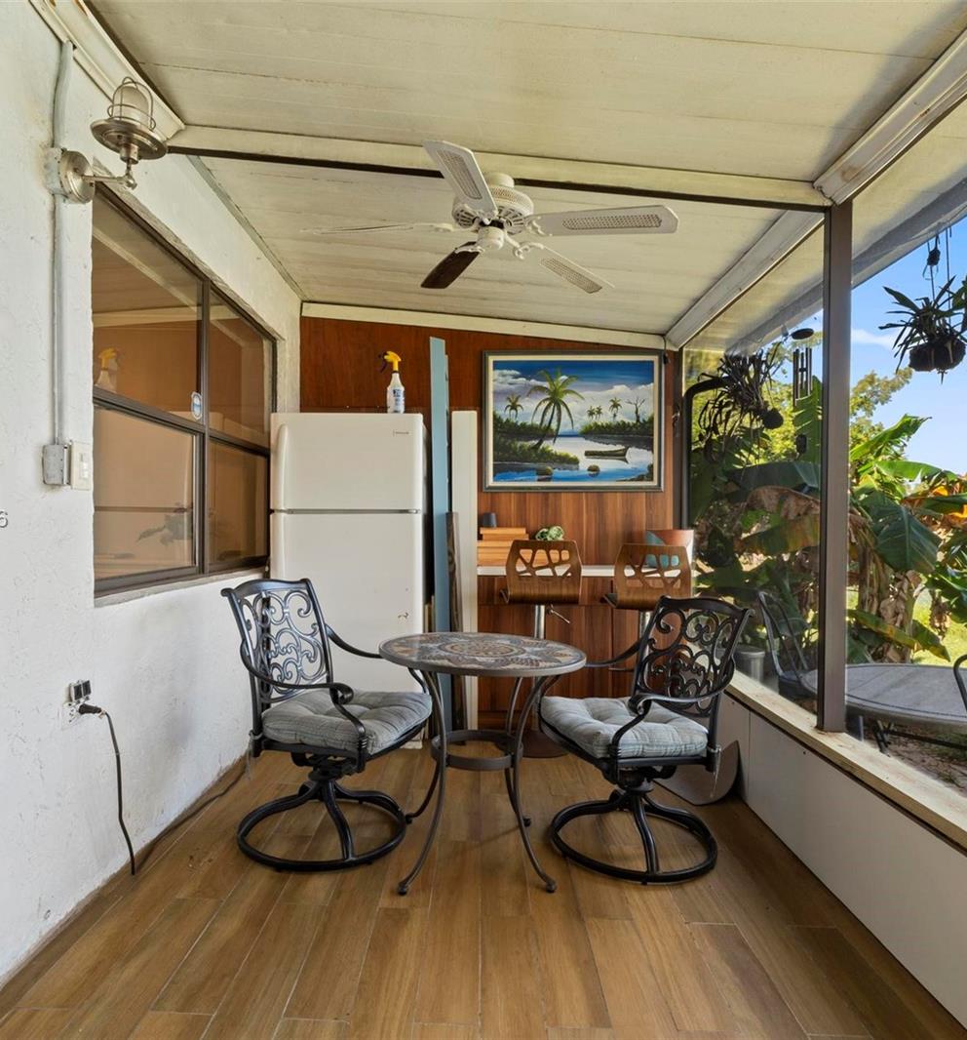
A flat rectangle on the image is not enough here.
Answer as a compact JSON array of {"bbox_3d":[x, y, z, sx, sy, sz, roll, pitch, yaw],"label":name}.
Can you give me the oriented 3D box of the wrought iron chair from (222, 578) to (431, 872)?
[{"bbox_3d":[-0.572,0.693,2.424,0.620,0.920,0.610,0,-1,17],"label":"wrought iron chair"}]

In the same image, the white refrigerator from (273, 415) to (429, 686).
[{"bbox_3d":[-0.680,0.319,3.597,0.765,1.690,0.730,0,-1,0],"label":"white refrigerator"}]

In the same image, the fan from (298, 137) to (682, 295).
[{"bbox_3d":[0.040,-1.132,2.451,1.280,0.300,1.280,0,-1,0],"label":"fan"}]

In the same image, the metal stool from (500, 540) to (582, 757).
[{"bbox_3d":[0.293,0.631,3.334,0.390,1.060,0.430,0,-1,0],"label":"metal stool"}]

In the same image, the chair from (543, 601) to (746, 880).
[{"bbox_3d":[0.550,0.697,2.356,0.620,0.910,0.610,0,-1,-18],"label":"chair"}]

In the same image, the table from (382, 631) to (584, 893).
[{"bbox_3d":[-0.010,0.794,2.218,0.705,0.715,0.705,0,-1,0],"label":"table"}]

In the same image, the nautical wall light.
[{"bbox_3d":[-0.940,-0.974,1.684,0.265,0.330,0.200,0,-1,0],"label":"nautical wall light"}]

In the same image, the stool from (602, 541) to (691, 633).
[{"bbox_3d":[0.820,0.641,3.264,0.390,1.040,0.430,0,-1,0],"label":"stool"}]

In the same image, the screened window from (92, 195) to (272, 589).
[{"bbox_3d":[-1.180,-0.384,2.764,0.080,1.245,1.820,0,-1,0],"label":"screened window"}]

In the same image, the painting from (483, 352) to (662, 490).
[{"bbox_3d":[0.546,-0.602,3.966,1.090,0.838,0.040,0,-1,0],"label":"painting"}]

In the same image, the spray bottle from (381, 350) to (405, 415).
[{"bbox_3d":[-0.458,-0.689,3.287,0.130,0.315,0.090,0,-1,0],"label":"spray bottle"}]

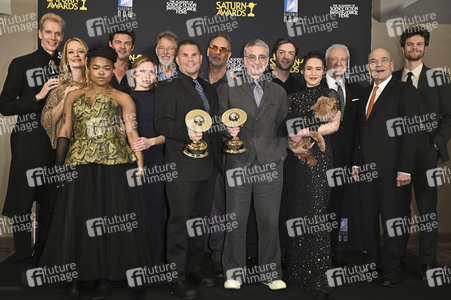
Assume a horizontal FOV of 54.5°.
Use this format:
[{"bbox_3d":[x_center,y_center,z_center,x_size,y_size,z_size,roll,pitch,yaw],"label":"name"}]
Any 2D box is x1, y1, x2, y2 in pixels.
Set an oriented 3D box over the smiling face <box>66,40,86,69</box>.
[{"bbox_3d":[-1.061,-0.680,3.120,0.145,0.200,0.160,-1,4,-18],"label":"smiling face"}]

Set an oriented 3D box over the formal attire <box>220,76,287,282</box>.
[{"bbox_3d":[0.203,0.214,3.120,0.490,1.480,0.320,1,3,-2],"label":"formal attire"}]

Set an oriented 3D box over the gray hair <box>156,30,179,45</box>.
[{"bbox_3d":[-0.470,-0.895,3.550,0.180,0.145,0.200,3,5,-8],"label":"gray hair"}]

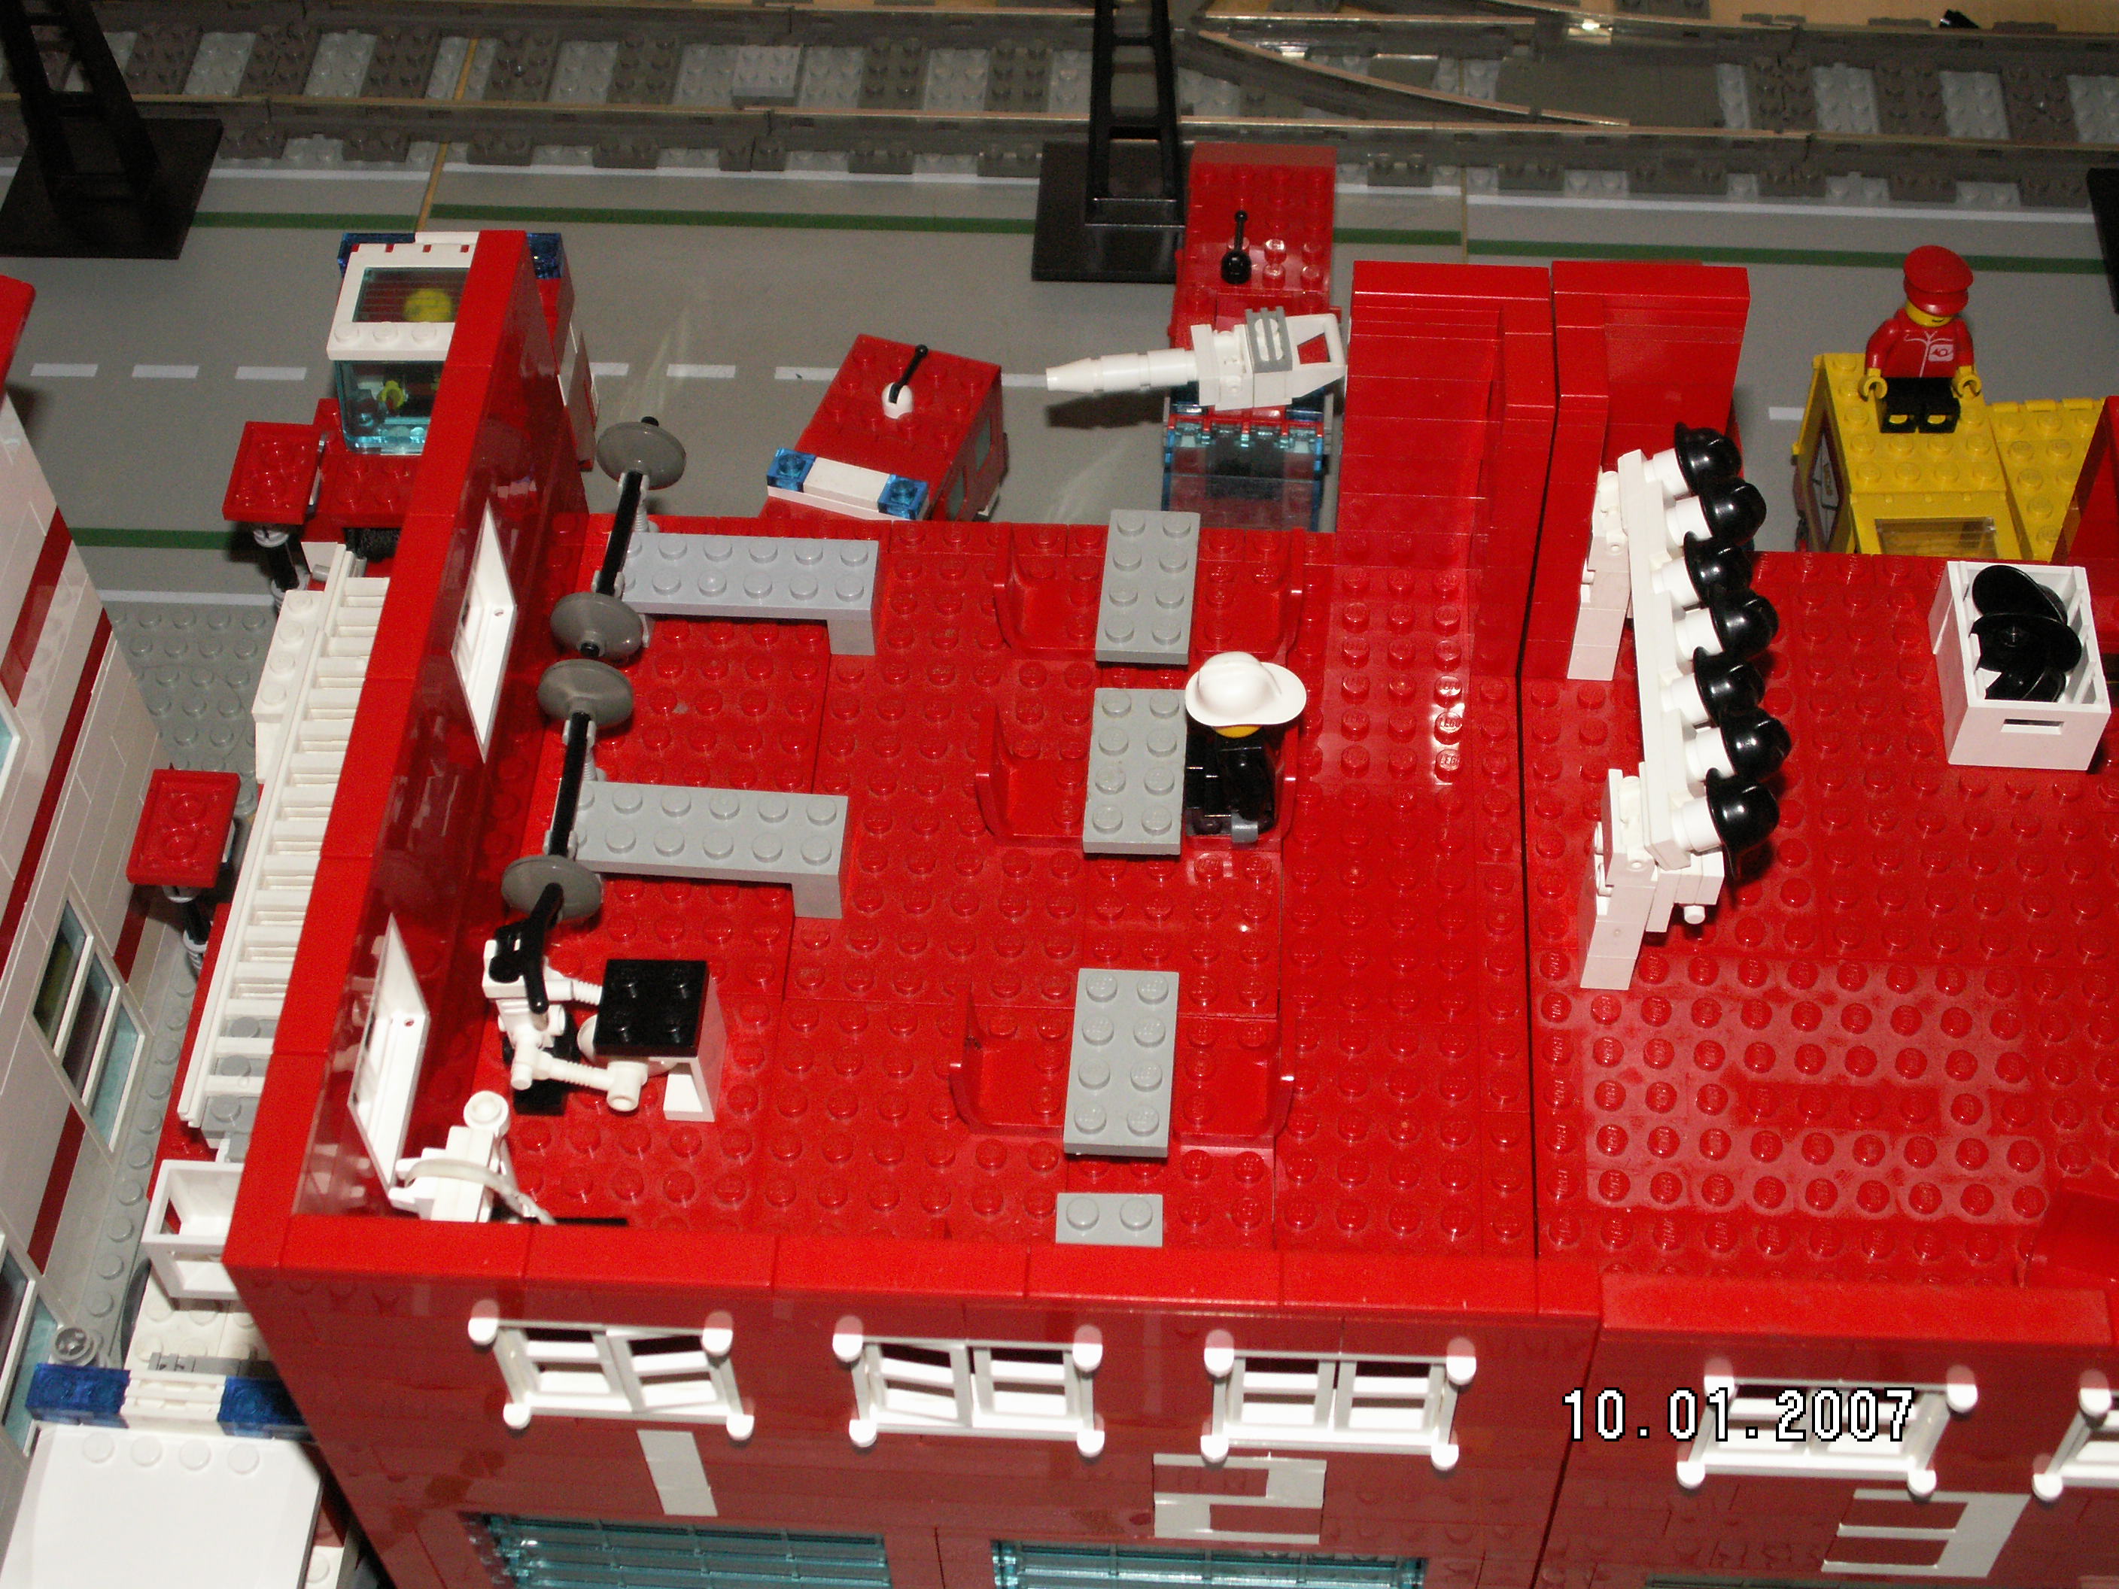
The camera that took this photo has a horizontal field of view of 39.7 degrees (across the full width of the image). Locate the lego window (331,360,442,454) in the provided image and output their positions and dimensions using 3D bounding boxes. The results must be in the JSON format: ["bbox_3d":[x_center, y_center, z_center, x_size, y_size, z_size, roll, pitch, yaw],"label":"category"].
[{"bbox_3d":[-0.125,-0.082,0.604,0.047,0.019,0.016,2,53,4],"label":"lego window"}]

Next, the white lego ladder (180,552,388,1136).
[{"bbox_3d":[-0.136,0.006,0.557,0.028,0.009,0.136,2,53,3],"label":"white lego ladder"}]

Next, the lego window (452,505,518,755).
[{"bbox_3d":[-0.096,-0.025,0.469,0.009,0.029,0.032,2,53,4],"label":"lego window"}]

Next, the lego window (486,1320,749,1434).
[{"bbox_3d":[-0.059,0.075,0.390,0.034,0.029,0.011,2,53,3],"label":"lego window"}]

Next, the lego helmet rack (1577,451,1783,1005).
[{"bbox_3d":[0.100,-0.016,0.477,0.029,0.050,0.089,2,53,3],"label":"lego helmet rack"}]

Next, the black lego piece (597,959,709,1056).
[{"bbox_3d":[-0.062,0.032,0.450,0.016,0.005,0.016,2,53,3],"label":"black lego piece"}]

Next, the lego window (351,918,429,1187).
[{"bbox_3d":[-0.100,0.038,0.422,0.009,0.029,0.032,2,53,4],"label":"lego window"}]

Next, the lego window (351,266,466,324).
[{"bbox_3d":[-0.133,-0.103,0.612,0.024,0.003,0.016,2,53,3],"label":"lego window"}]

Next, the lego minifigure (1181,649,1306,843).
[{"bbox_3d":[0.030,-0.010,0.478,0.020,0.034,0.023,2,53,3],"label":"lego minifigure"}]

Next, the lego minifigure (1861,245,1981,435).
[{"bbox_3d":[0.174,-0.089,0.586,0.025,0.043,0.013,-3,53,5],"label":"lego minifigure"}]

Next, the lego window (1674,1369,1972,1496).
[{"bbox_3d":[0.099,0.080,0.383,0.035,0.030,0.011,2,53,4],"label":"lego window"}]

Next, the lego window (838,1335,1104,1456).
[{"bbox_3d":[-0.011,0.076,0.387,0.034,0.029,0.011,2,53,3],"label":"lego window"}]

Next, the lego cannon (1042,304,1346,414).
[{"bbox_3d":[0.028,-0.088,0.599,0.060,0.014,0.016,-5,53,-2],"label":"lego cannon"}]

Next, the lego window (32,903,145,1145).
[{"bbox_3d":[-0.184,0.043,0.549,0.008,0.054,0.029,2,53,4],"label":"lego window"}]

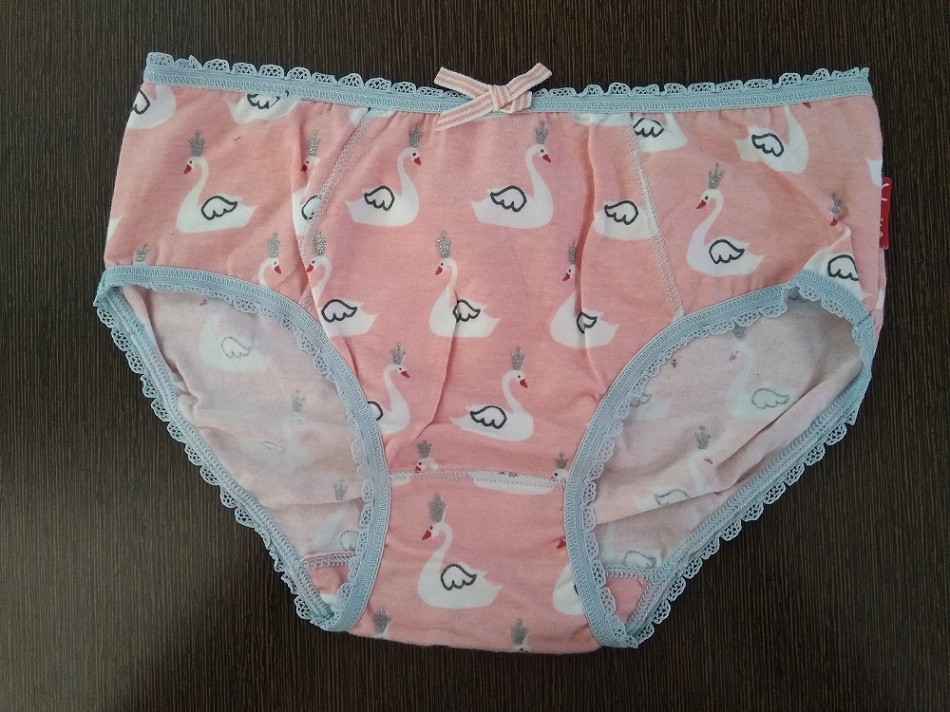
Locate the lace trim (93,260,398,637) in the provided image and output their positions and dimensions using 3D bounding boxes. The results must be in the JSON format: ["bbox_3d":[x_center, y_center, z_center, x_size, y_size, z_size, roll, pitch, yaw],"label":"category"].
[{"bbox_3d":[-0.082,0.024,0.301,0.074,0.010,0.177,-36,89,-1],"label":"lace trim"}]

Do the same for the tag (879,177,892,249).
[{"bbox_3d":[0.169,-0.059,0.306,0.009,0.003,0.029,-2,88,0],"label":"tag"}]

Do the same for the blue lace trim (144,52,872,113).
[{"bbox_3d":[0.014,-0.111,0.305,0.300,0.010,0.022,1,88,0],"label":"blue lace trim"}]

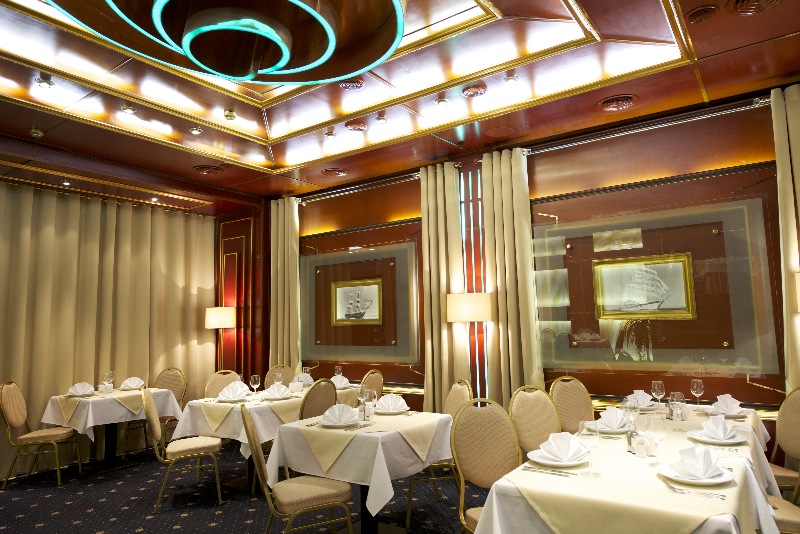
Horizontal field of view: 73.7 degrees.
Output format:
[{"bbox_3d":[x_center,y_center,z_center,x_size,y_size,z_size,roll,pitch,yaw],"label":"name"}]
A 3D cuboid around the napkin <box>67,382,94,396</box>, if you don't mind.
[{"bbox_3d":[-3.140,1.198,5.253,0.240,0.117,0.089,2,-7,-26],"label":"napkin"}]

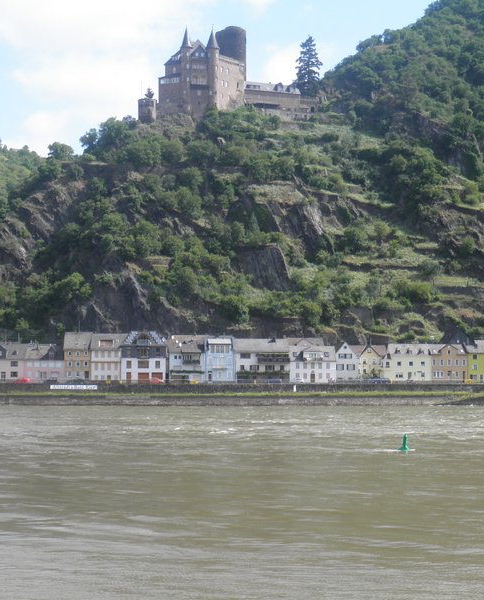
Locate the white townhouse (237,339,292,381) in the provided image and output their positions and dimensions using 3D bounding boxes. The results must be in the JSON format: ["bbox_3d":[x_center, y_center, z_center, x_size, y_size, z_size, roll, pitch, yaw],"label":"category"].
[{"bbox_3d":[5.240,15.560,349.950,13.790,11.200,10.500,0,-3,0],"label":"white townhouse"}]

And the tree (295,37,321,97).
[{"bbox_3d":[27.178,-94.912,556.515,11.000,25.192,11.000,0,-3,0],"label":"tree"}]

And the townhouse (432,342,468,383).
[{"bbox_3d":[52.510,16.240,349.650,9.060,9.660,10.000,0,-3,0],"label":"townhouse"}]

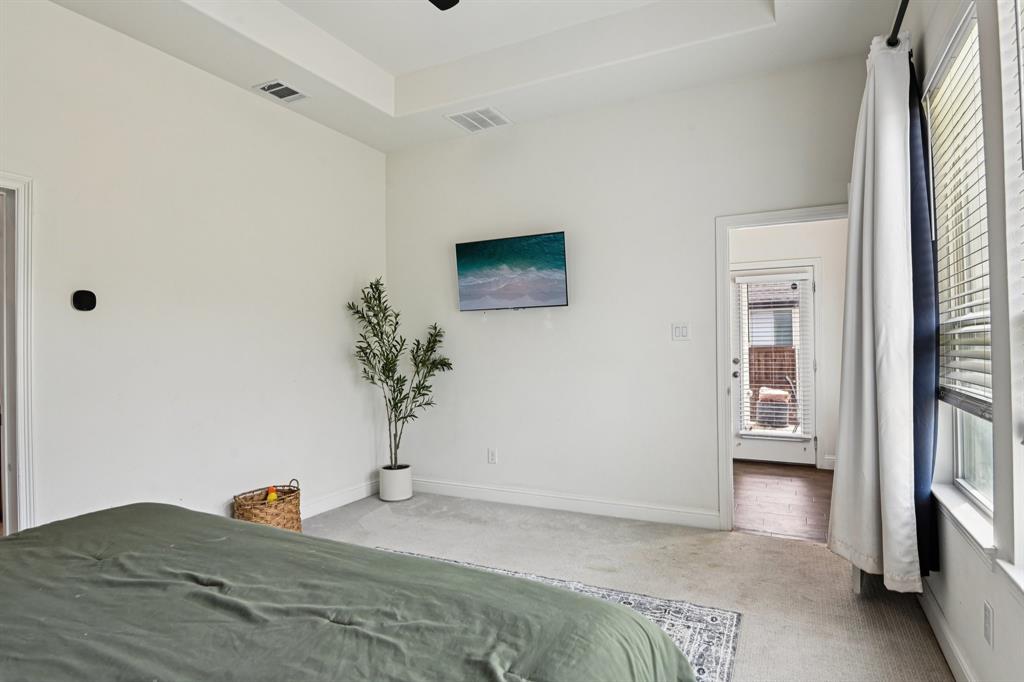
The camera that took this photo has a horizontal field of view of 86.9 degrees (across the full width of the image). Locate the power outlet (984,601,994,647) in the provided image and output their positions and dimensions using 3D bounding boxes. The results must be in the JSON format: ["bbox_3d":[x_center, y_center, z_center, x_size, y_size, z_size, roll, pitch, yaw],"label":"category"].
[{"bbox_3d":[1.479,0.883,1.682,0.010,0.128,0.084,-1,-1,28],"label":"power outlet"}]

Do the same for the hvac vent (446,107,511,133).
[{"bbox_3d":[-0.255,-1.733,4.258,0.385,0.025,0.385,-1,-1,28],"label":"hvac vent"}]

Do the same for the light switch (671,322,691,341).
[{"bbox_3d":[1.191,-0.064,3.809,0.123,0.123,0.011,-1,-1,25],"label":"light switch"}]

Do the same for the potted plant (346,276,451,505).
[{"bbox_3d":[-0.917,0.395,4.539,0.750,1.880,0.680,-1,-1,-9],"label":"potted plant"}]

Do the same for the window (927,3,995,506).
[{"bbox_3d":[1.677,-0.228,1.968,0.120,1.700,0.880,-1,-1,28],"label":"window"}]

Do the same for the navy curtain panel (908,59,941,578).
[{"bbox_3d":[1.749,-0.155,2.358,0.130,2.220,0.380,-1,-1,28],"label":"navy curtain panel"}]

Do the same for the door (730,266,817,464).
[{"bbox_3d":[2.728,0.242,5.690,0.810,2.030,0.045,-1,-1,28],"label":"door"}]

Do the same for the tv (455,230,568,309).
[{"bbox_3d":[-0.019,-0.537,4.297,0.968,0.560,0.060,-1,4,28],"label":"tv"}]

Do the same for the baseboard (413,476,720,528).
[{"bbox_3d":[0.186,1.252,4.292,2.720,0.128,0.016,-1,-1,25],"label":"baseboard"}]

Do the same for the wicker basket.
[{"bbox_3d":[-1.591,1.147,3.576,0.320,0.380,0.360,-1,-1,28],"label":"wicker basket"}]

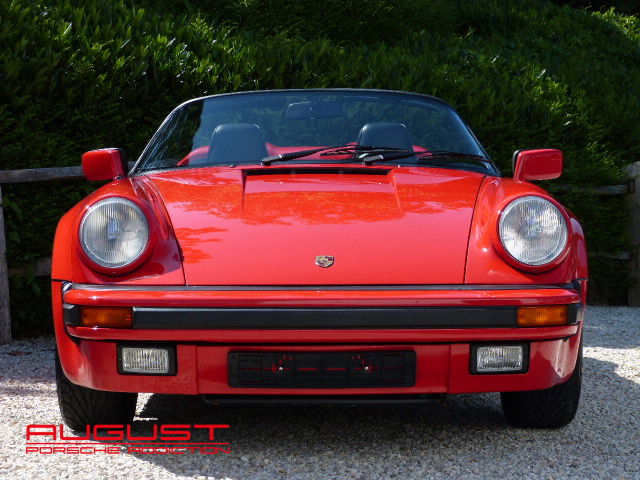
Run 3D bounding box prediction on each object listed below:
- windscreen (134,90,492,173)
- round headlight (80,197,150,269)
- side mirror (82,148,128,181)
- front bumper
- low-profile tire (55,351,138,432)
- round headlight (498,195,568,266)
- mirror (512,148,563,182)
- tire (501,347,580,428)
[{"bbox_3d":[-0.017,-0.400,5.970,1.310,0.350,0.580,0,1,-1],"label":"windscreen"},{"bbox_3d":[-0.602,-0.022,4.780,0.210,0.220,0.140,0,1,-1],"label":"round headlight"},{"bbox_3d":[-0.795,-0.278,6.020,0.185,0.120,0.100,0,1,-1],"label":"side mirror"},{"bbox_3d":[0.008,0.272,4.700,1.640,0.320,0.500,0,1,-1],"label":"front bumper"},{"bbox_3d":[-0.719,0.308,5.300,0.215,0.630,0.630,0,1,-1],"label":"low-profile tire"},{"bbox_3d":[0.629,-0.026,4.790,0.210,0.220,0.140,0,1,-1],"label":"round headlight"},{"bbox_3d":[0.805,-0.278,6.020,0.185,0.120,0.100,0,1,-1],"label":"mirror"},{"bbox_3d":[0.713,0.304,5.310,0.215,0.630,0.630,0,1,-1],"label":"tire"}]

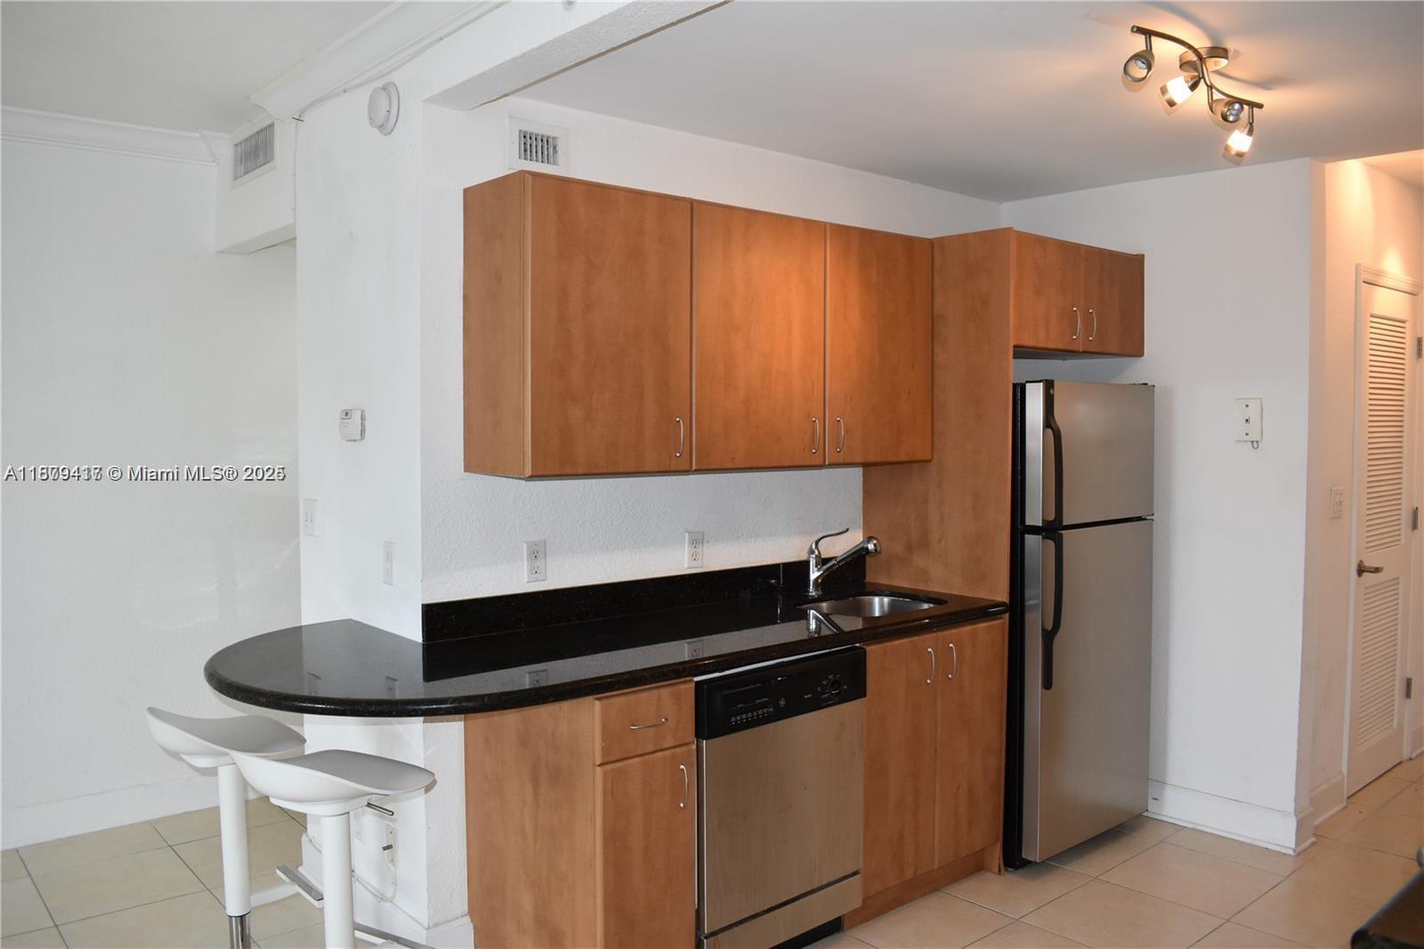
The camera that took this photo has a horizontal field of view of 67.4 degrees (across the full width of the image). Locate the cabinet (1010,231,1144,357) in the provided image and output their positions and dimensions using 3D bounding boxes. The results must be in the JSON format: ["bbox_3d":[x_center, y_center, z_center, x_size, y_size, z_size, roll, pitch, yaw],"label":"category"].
[{"bbox_3d":[1.155,-0.608,3.764,0.864,0.371,0.360,-2,4,-39],"label":"cabinet"}]

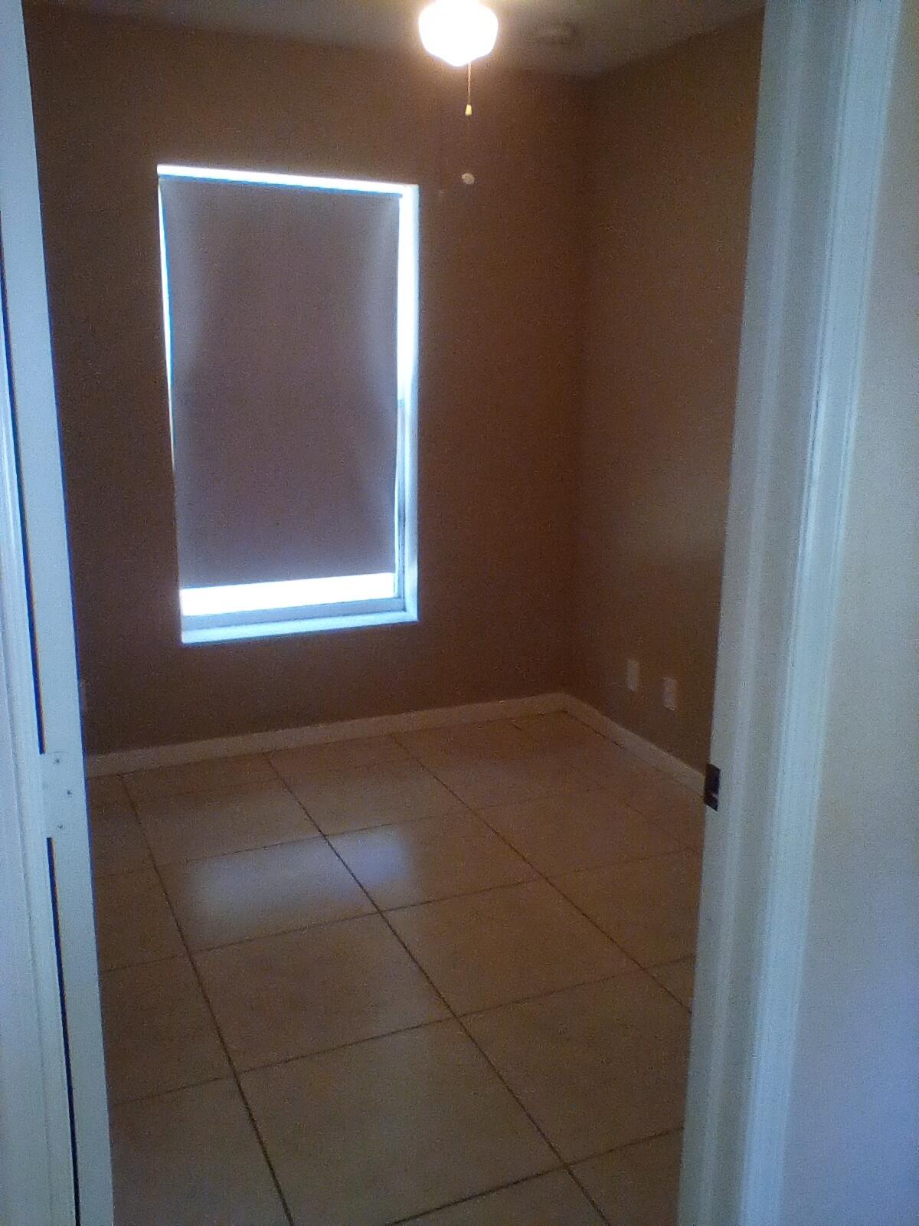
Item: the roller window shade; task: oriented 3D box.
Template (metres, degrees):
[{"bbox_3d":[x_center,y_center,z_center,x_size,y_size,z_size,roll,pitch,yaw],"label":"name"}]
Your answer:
[{"bbox_3d":[-0.593,-0.782,3.874,0.840,1.375,0.050,-6,15,-23],"label":"roller window shade"}]

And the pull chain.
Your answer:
[{"bbox_3d":[0.020,-1.093,2.462,0.027,0.253,0.027,1,14,0],"label":"pull chain"}]

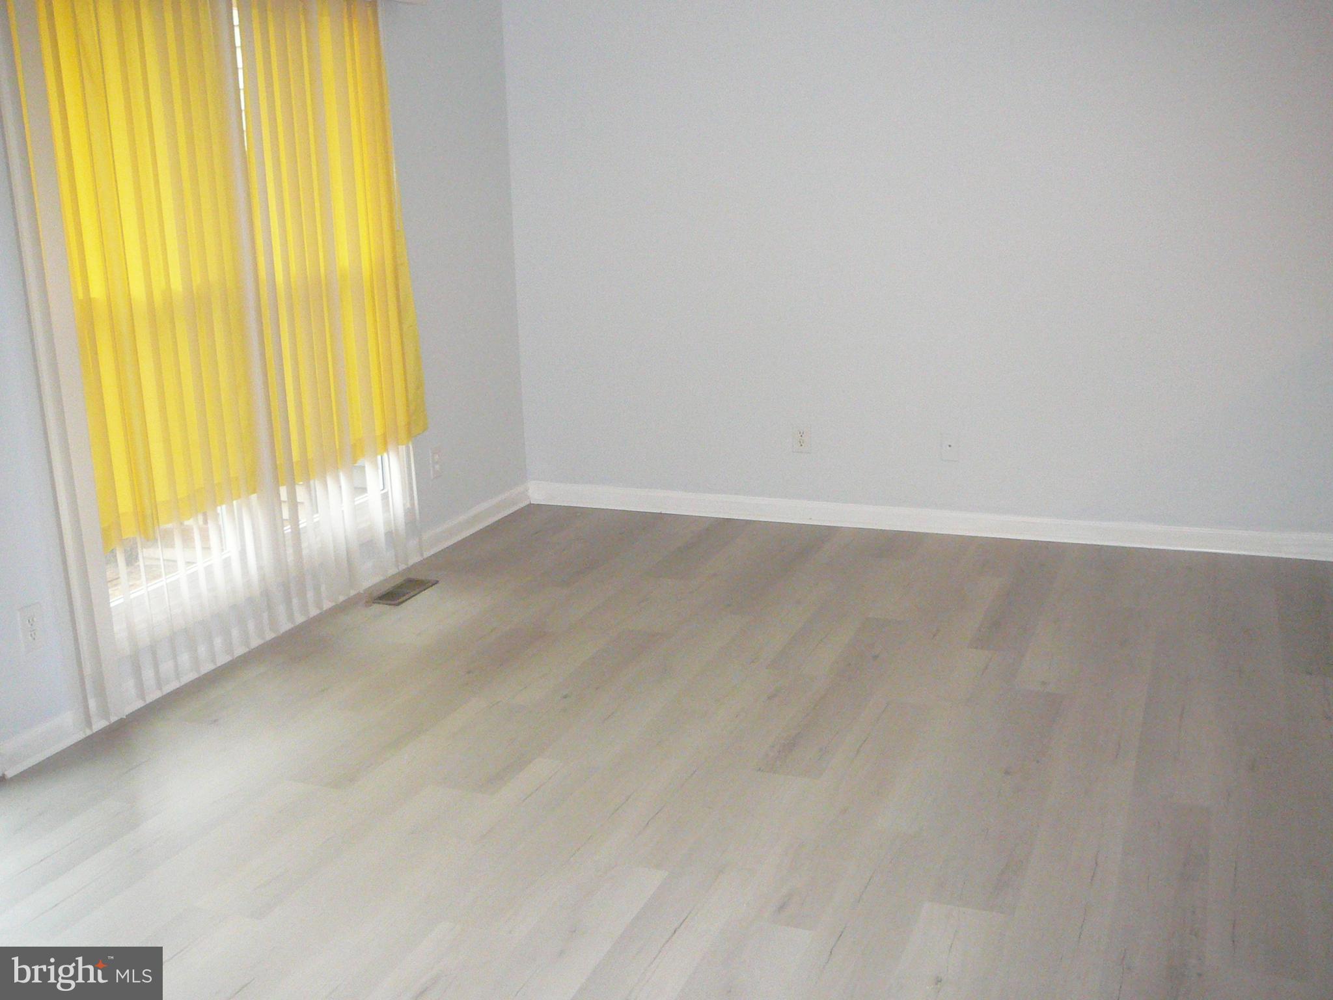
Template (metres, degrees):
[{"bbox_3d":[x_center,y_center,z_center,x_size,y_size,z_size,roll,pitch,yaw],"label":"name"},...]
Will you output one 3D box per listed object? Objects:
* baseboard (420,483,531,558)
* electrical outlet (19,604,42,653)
[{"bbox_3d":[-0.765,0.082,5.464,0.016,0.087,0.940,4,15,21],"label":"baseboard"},{"bbox_3d":[-1.580,0.323,3.360,0.010,0.114,0.070,4,15,21],"label":"electrical outlet"}]

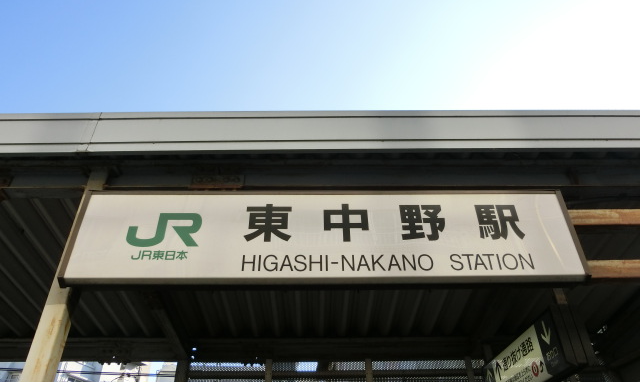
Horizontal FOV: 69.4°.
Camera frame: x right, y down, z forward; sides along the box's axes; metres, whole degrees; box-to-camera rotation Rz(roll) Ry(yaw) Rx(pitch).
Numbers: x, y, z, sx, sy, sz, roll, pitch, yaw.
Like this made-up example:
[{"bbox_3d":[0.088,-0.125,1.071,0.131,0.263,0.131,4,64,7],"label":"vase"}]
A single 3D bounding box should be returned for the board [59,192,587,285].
[{"bbox_3d":[0.029,0.233,2.318,2.462,0.496,0.115,0,-35,0],"label":"board"}]

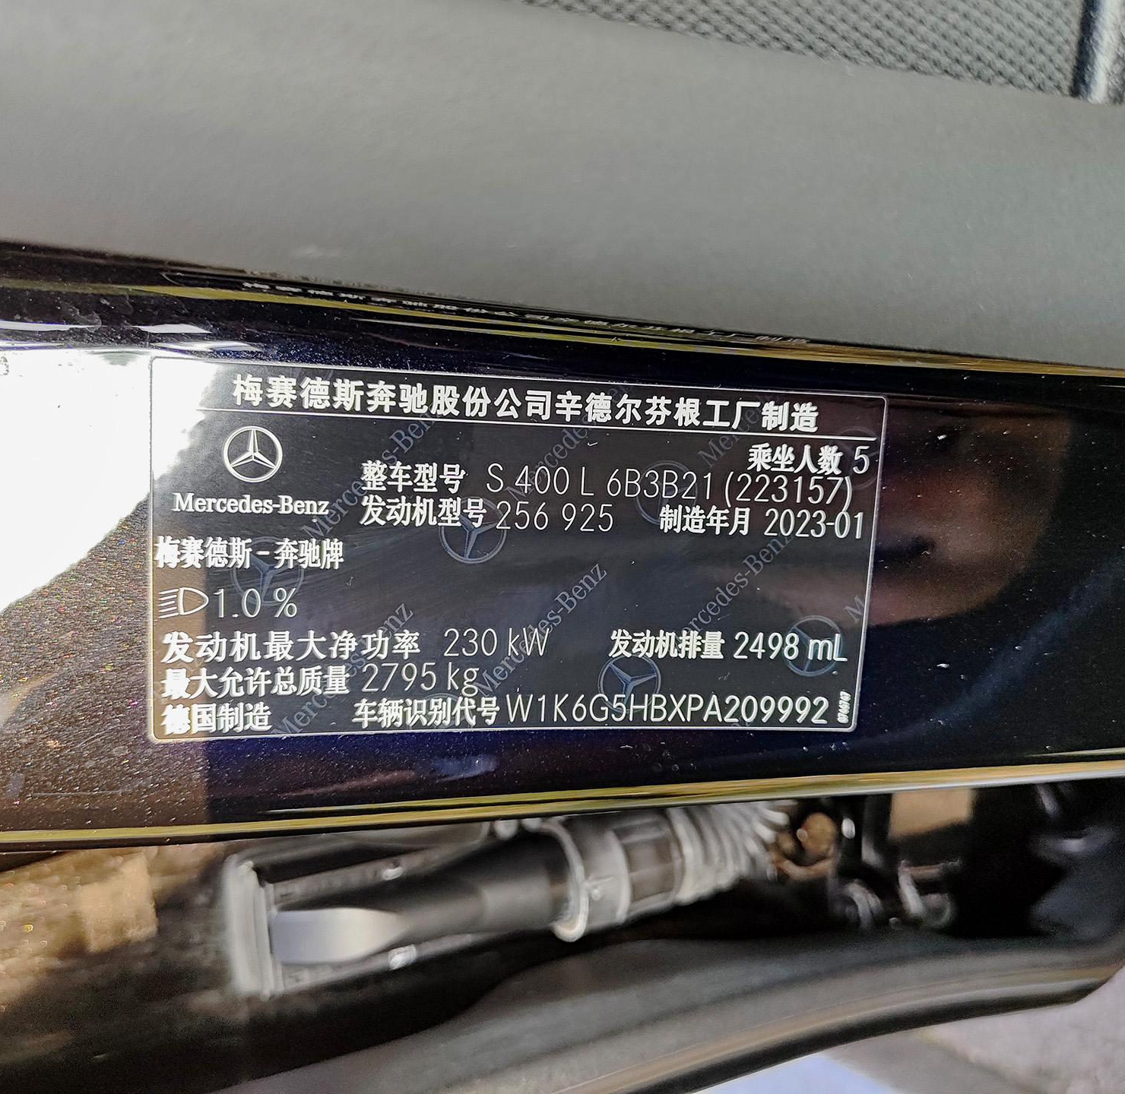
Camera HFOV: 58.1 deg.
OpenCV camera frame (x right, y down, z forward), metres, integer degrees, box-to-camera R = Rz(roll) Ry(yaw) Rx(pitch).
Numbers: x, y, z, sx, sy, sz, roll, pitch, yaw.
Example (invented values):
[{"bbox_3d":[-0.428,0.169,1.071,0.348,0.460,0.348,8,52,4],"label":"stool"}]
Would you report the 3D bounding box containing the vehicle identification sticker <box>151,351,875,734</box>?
[{"bbox_3d":[-0.004,0.002,0.156,0.001,0.112,0.056,-142,54,-76],"label":"vehicle identification sticker"}]

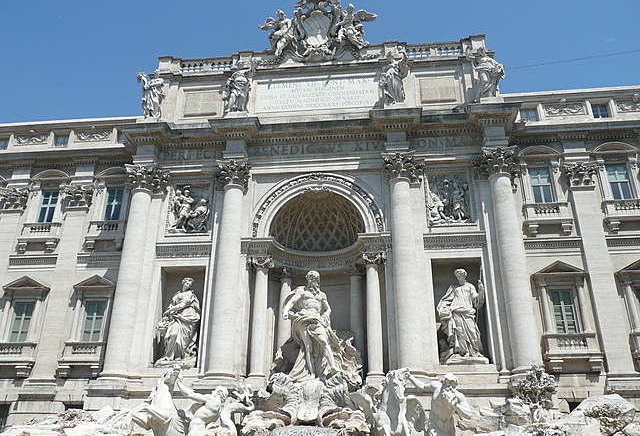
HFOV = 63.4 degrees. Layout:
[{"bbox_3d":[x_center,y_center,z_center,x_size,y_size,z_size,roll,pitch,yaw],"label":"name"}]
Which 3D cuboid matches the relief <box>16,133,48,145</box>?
[{"bbox_3d":[-17.929,-4.773,32.370,1.783,0.696,0.261,-2,-22,5],"label":"relief"}]

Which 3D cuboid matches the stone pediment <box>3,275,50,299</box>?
[{"bbox_3d":[-15.443,3.682,27.455,2.722,1.208,0.693,-2,-23,6],"label":"stone pediment"}]

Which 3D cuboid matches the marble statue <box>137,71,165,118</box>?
[{"bbox_3d":[-9.590,-7.015,29.431,1.832,3.247,1.188,-2,-23,6],"label":"marble statue"}]

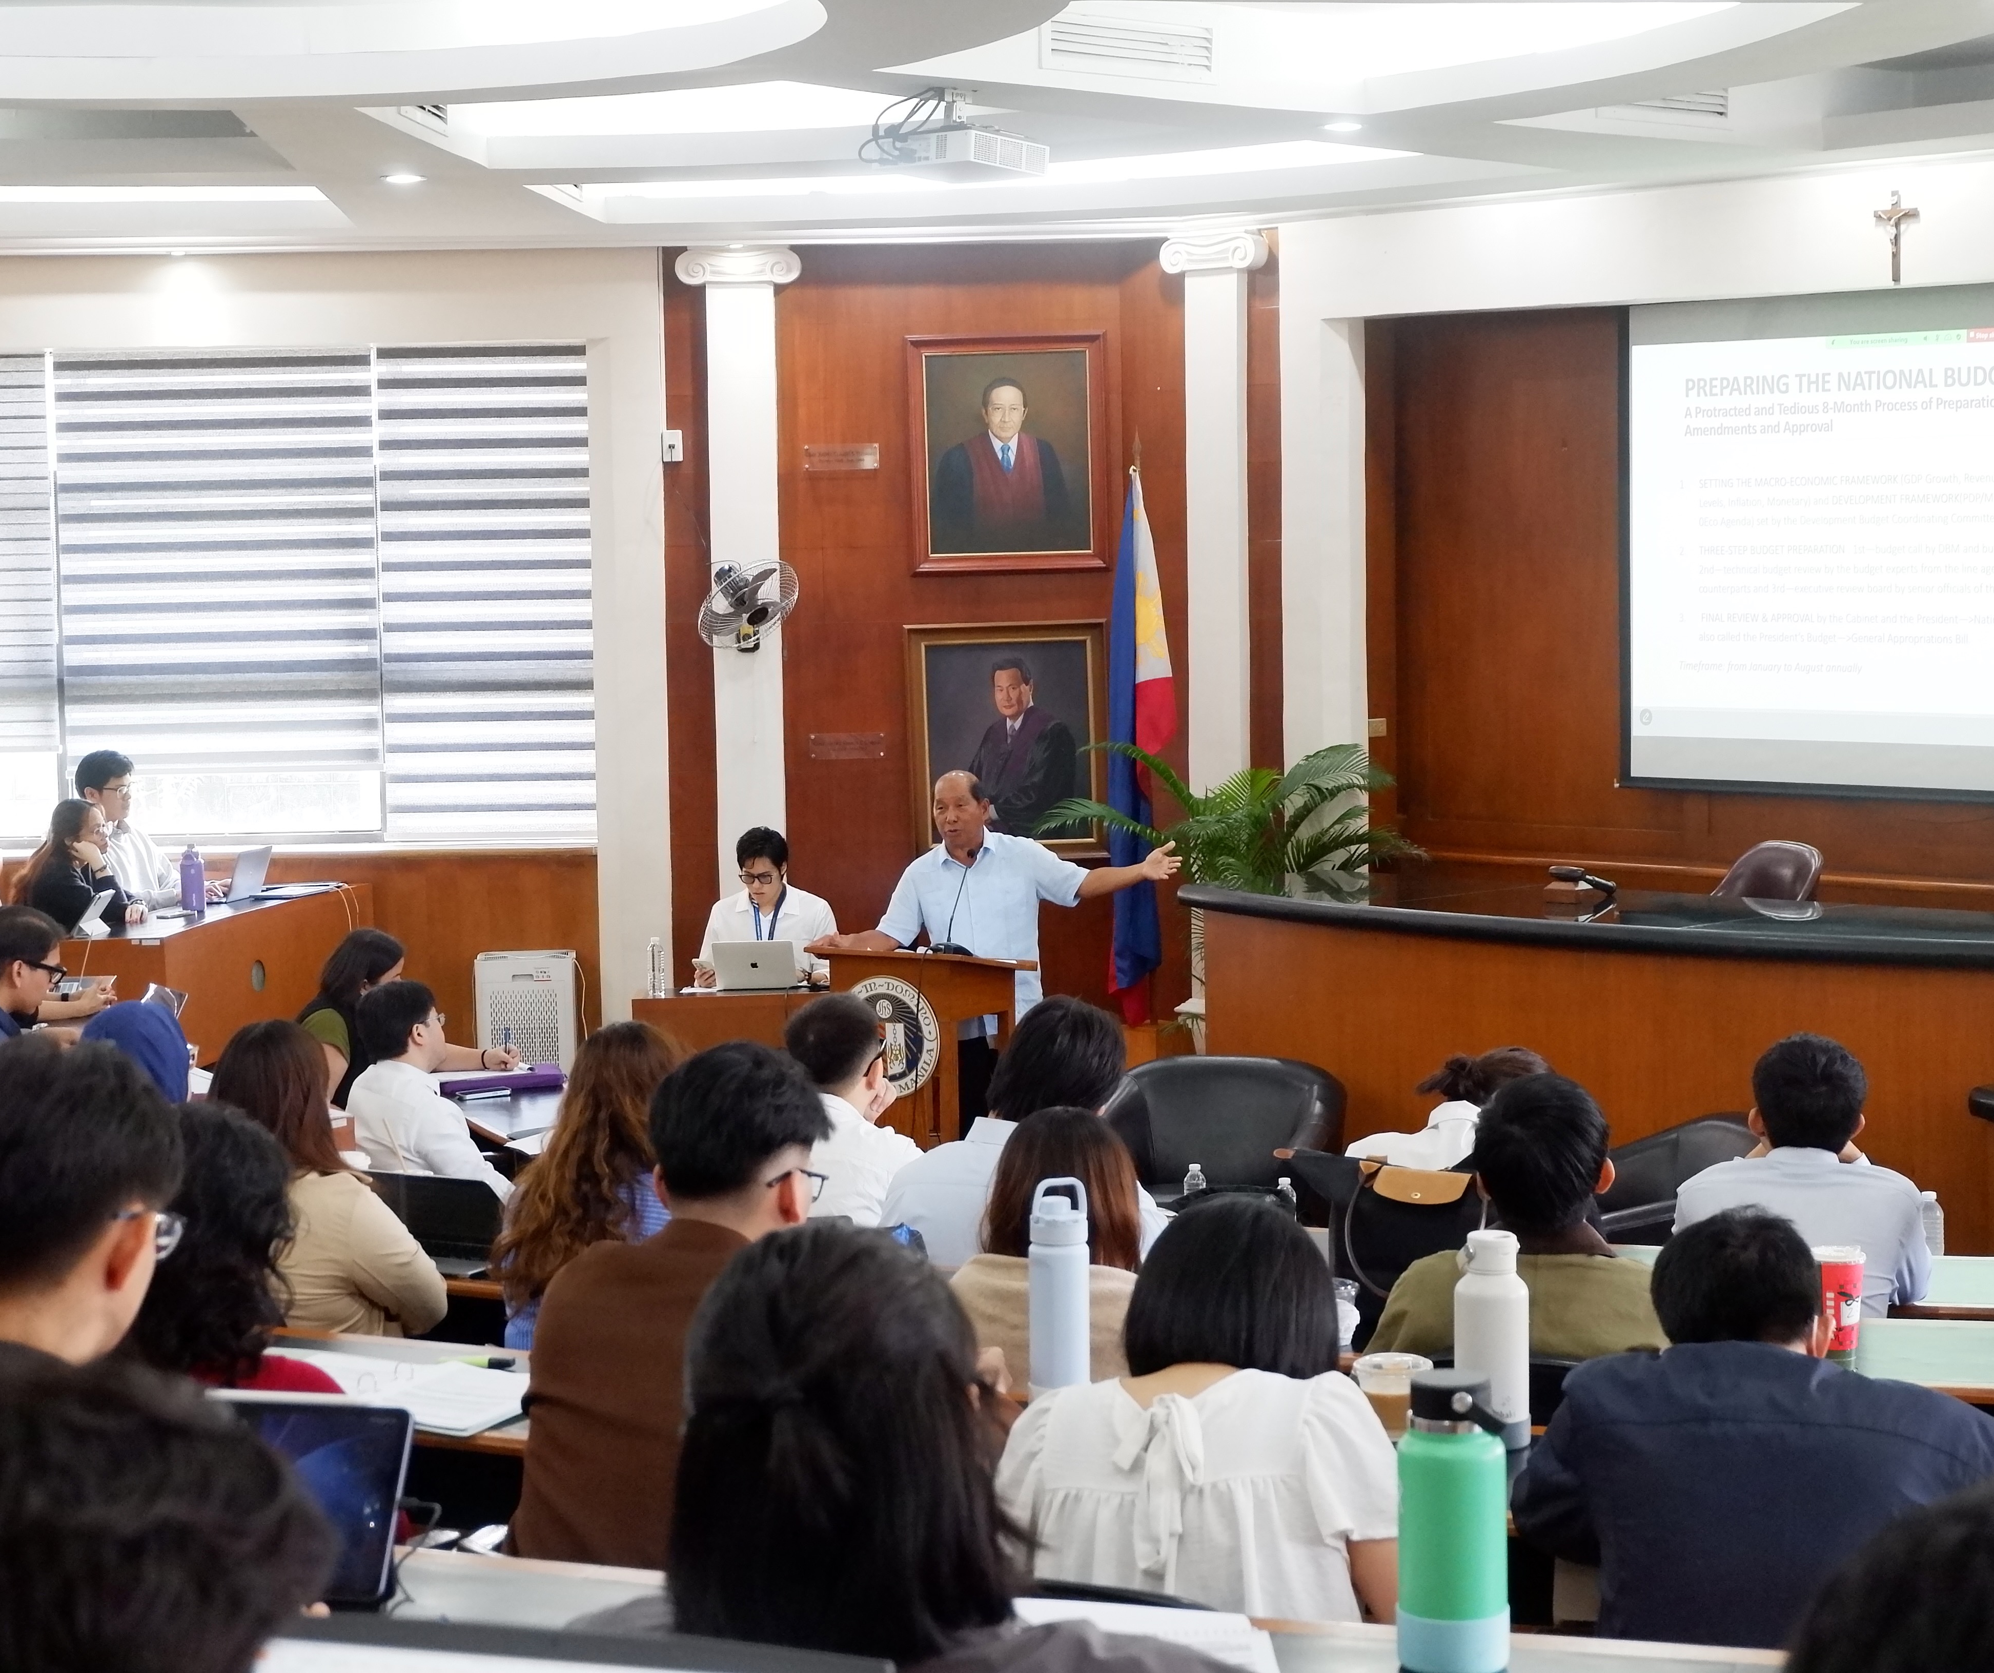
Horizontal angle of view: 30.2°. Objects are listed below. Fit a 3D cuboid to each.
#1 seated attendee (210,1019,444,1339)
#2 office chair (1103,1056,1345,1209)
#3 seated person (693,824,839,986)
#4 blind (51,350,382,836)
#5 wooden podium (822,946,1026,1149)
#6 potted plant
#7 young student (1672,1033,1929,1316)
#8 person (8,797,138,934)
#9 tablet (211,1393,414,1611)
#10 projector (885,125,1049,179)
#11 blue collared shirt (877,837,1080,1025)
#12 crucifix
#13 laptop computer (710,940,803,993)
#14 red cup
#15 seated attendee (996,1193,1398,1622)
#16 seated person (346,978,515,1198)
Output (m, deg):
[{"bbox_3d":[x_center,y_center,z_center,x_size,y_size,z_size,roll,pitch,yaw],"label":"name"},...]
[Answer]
[{"bbox_3d":[-1.184,0.937,6.638,0.500,1.250,0.750,2,5,38],"label":"seated attendee"},{"bbox_3d":[0.665,1.093,10.773,0.710,0.880,0.700,-1,5,-3],"label":"office chair"},{"bbox_3d":[-0.820,0.611,13.241,0.530,1.280,0.720,-1,5,0],"label":"seated person"},{"bbox_3d":[-3.143,-0.997,14.900,1.300,1.910,0.080,-1,5,0],"label":"blind"},{"bbox_3d":[-0.212,0.923,10.841,0.580,1.150,0.500,2,5,30],"label":"wooden podium"},{"bbox_3d":[0.854,0.204,13.700,1.350,1.080,1.150,-1,5,3],"label":"potted plant"},{"bbox_3d":[1.329,0.939,6.043,0.480,1.250,0.720,0,4,13],"label":"young student"},{"bbox_3d":[-3.019,0.470,12.142,0.750,1.200,0.480,-1,4,3],"label":"person"},{"bbox_3d":[-0.673,0.623,3.450,0.255,0.182,0.015,0,-18,16],"label":"tablet"},{"bbox_3d":[-0.085,-1.607,8.700,0.330,0.085,0.270,3,1,41],"label":"projector"},{"bbox_3d":[-0.064,0.352,12.750,0.720,0.750,0.360,0,5,14],"label":"blue collared shirt"},{"bbox_3d":[3.212,-2.141,13.200,0.185,0.345,0.050,3,6,43],"label":"crucifix"},{"bbox_3d":[-0.853,0.440,13.042,0.300,0.195,0.290,-2,5,-11],"label":"laptop computer"},{"bbox_3d":[1.130,0.626,5.000,0.093,0.152,0.093,-1,4,0],"label":"red cup"},{"bbox_3d":[0.277,0.995,4.261,0.470,1.180,0.750,0,4,13],"label":"seated attendee"},{"bbox_3d":[-1.361,0.954,8.985,0.750,1.230,0.480,-3,5,-31],"label":"seated person"}]

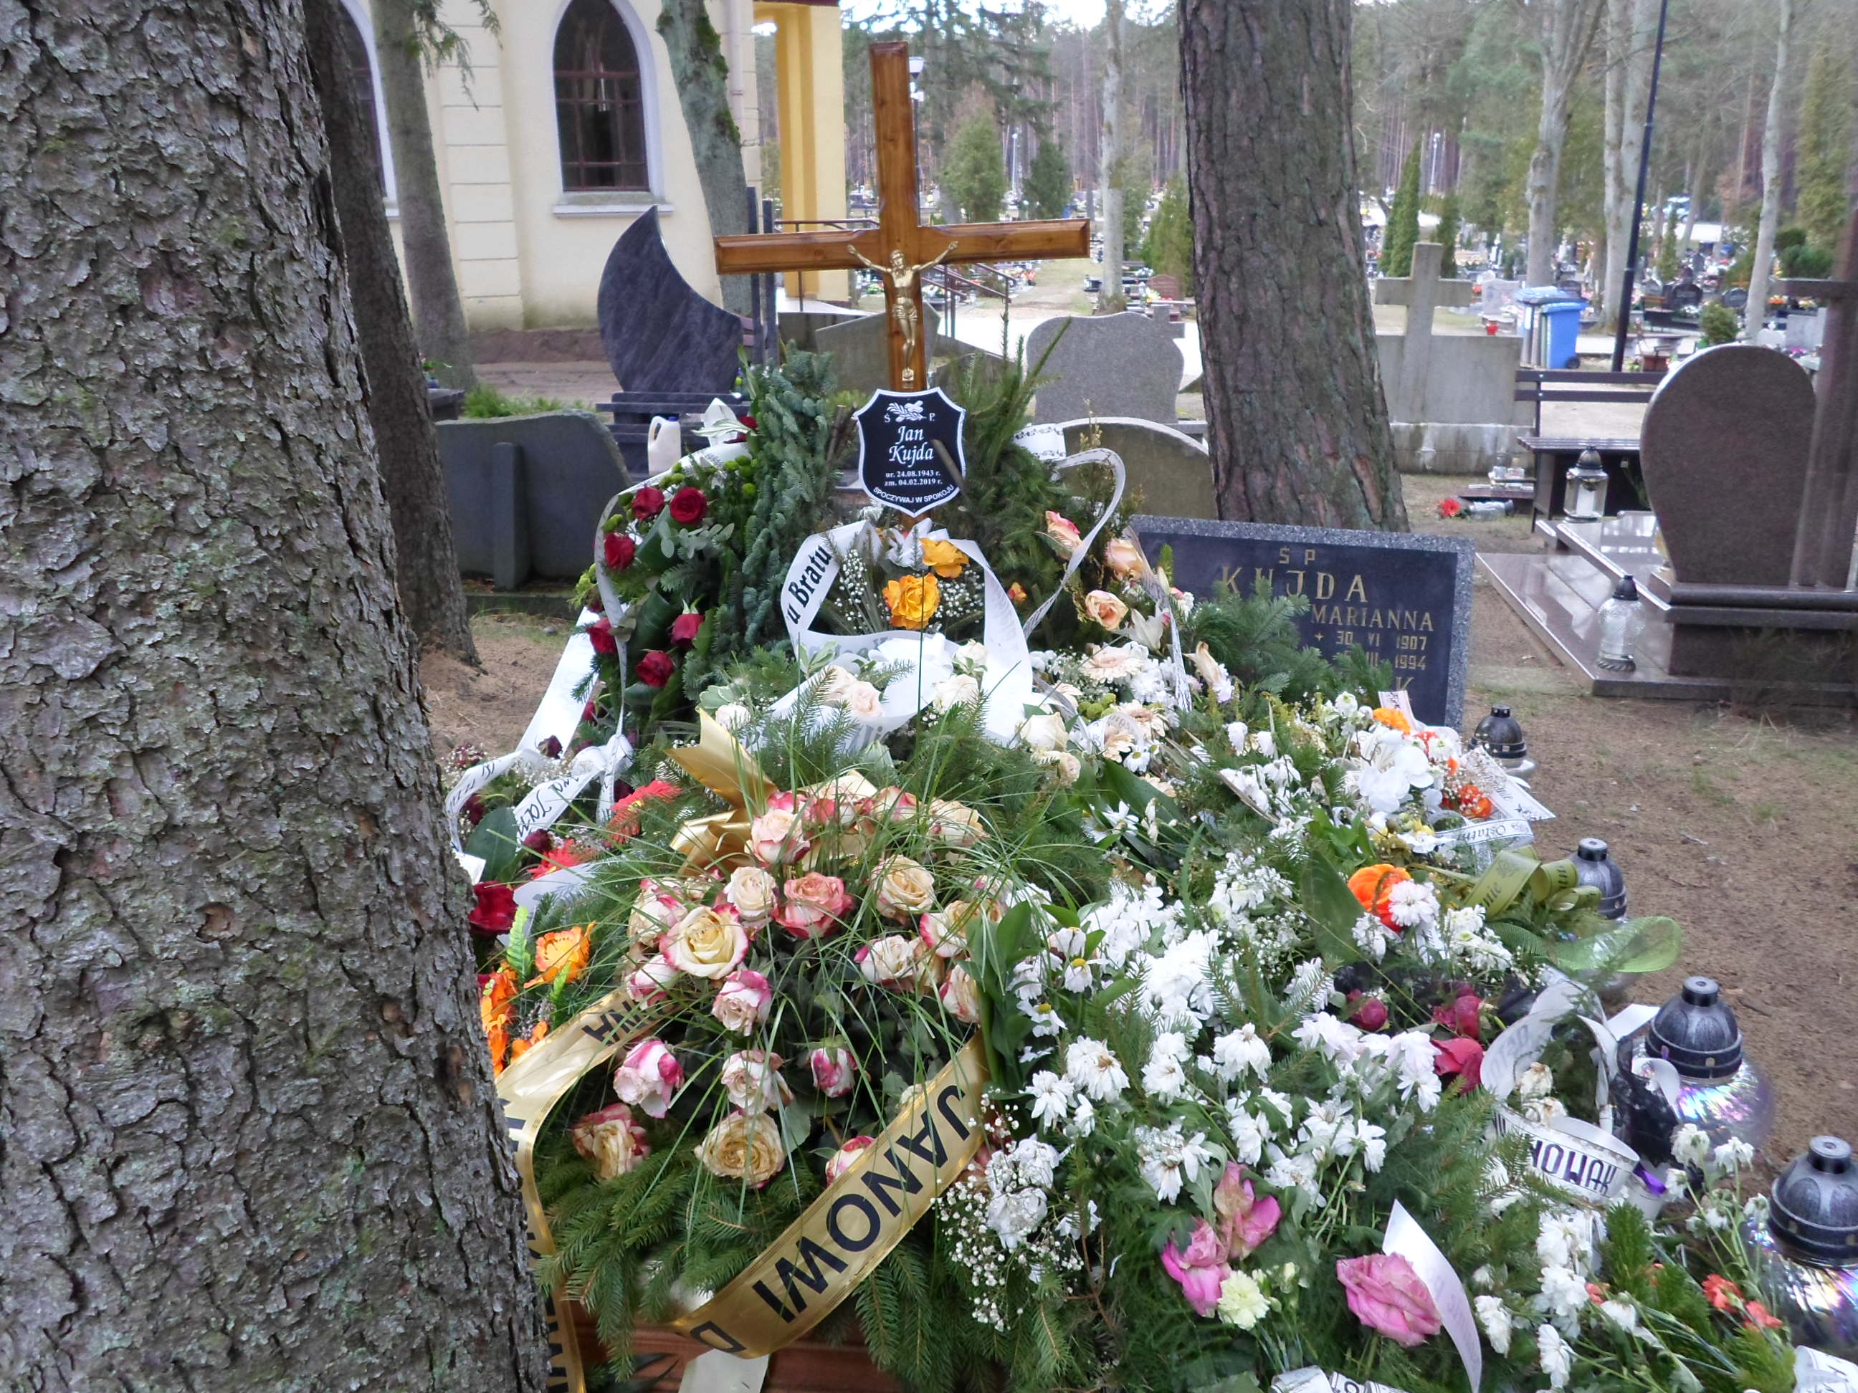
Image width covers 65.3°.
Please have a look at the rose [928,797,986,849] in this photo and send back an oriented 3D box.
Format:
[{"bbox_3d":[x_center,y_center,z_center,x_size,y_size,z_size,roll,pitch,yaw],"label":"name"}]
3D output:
[{"bbox_3d":[0.035,0.160,1.830,0.068,0.058,0.066,11,28,2],"label":"rose"}]

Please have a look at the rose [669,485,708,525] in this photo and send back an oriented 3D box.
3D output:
[{"bbox_3d":[-0.416,-0.331,2.500,0.068,0.068,0.055,0,-21,3],"label":"rose"}]

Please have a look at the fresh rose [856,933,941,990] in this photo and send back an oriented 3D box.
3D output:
[{"bbox_3d":[-0.029,0.260,1.420,0.075,0.055,0.065,5,58,17],"label":"fresh rose"}]

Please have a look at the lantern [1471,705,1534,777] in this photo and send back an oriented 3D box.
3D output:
[{"bbox_3d":[1.383,0.145,3.500,0.155,0.265,0.155,-1,17,0],"label":"lantern"}]

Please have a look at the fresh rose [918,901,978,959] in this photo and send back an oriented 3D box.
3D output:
[{"bbox_3d":[0.023,0.272,1.680,0.068,0.062,0.066,11,42,-10],"label":"fresh rose"}]

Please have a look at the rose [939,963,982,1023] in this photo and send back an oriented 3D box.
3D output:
[{"bbox_3d":[0.033,0.287,1.410,0.052,0.060,0.055,-6,-17,-14],"label":"rose"}]

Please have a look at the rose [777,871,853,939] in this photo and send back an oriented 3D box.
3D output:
[{"bbox_3d":[-0.110,0.202,1.400,0.070,0.058,0.070,-4,36,-5],"label":"rose"}]

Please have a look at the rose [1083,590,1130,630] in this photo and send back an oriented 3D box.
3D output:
[{"bbox_3d":[0.307,-0.149,2.500,0.077,0.070,0.062,0,-6,-6],"label":"rose"}]

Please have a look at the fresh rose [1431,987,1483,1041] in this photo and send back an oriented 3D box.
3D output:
[{"bbox_3d":[0.635,0.381,1.740,0.062,0.062,0.058,0,16,-30],"label":"fresh rose"}]

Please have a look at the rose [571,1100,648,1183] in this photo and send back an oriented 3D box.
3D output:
[{"bbox_3d":[-0.330,0.461,1.500,0.077,0.075,0.062,0,-6,7],"label":"rose"}]

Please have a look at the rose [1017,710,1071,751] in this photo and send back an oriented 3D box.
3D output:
[{"bbox_3d":[0.169,0.052,2.150,0.074,0.062,0.070,4,30,1],"label":"rose"}]

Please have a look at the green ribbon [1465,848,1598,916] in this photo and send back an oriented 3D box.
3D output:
[{"bbox_3d":[0.996,0.306,2.400,0.200,0.100,0.120,-1,17,0],"label":"green ribbon"}]

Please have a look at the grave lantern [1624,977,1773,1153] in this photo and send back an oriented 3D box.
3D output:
[{"bbox_3d":[1.067,0.537,2.049,0.215,0.300,0.215,-1,19,0],"label":"grave lantern"}]

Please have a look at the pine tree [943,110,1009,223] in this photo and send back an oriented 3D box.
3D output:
[{"bbox_3d":[1.603,-18.204,50.000,2.200,4.100,2.200,0,18,0],"label":"pine tree"}]

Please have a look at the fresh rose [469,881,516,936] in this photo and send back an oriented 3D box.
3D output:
[{"bbox_3d":[-0.539,0.259,1.780,0.068,0.055,0.066,-4,54,-10],"label":"fresh rose"}]

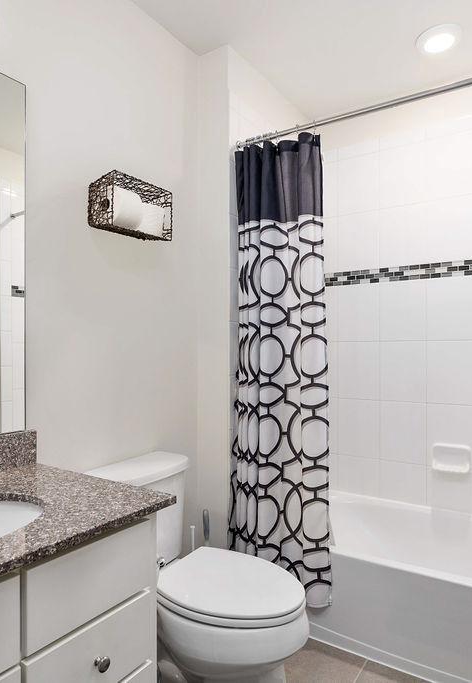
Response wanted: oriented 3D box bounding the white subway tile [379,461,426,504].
[{"bbox_3d":[0.867,0.725,2.350,0.230,0.199,0.010,-1,-1,33],"label":"white subway tile"}]

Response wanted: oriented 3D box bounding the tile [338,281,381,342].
[{"bbox_3d":[0.670,-0.159,2.489,0.229,0.307,0.010,0,-1,33],"label":"tile"}]

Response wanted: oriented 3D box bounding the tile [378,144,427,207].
[{"bbox_3d":[0.864,-0.865,2.370,0.229,0.308,0.010,0,-1,33],"label":"tile"}]

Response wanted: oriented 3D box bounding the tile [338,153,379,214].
[{"bbox_3d":[0.674,-0.860,2.504,0.230,0.309,0.010,-1,-1,33],"label":"tile"}]

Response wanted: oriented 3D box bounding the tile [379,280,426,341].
[{"bbox_3d":[0.865,-0.161,2.363,0.229,0.307,0.010,0,-1,33],"label":"tile"}]

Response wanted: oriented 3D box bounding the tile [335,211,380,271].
[{"bbox_3d":[0.669,-0.553,2.493,0.229,0.306,0.010,0,-1,33],"label":"tile"}]

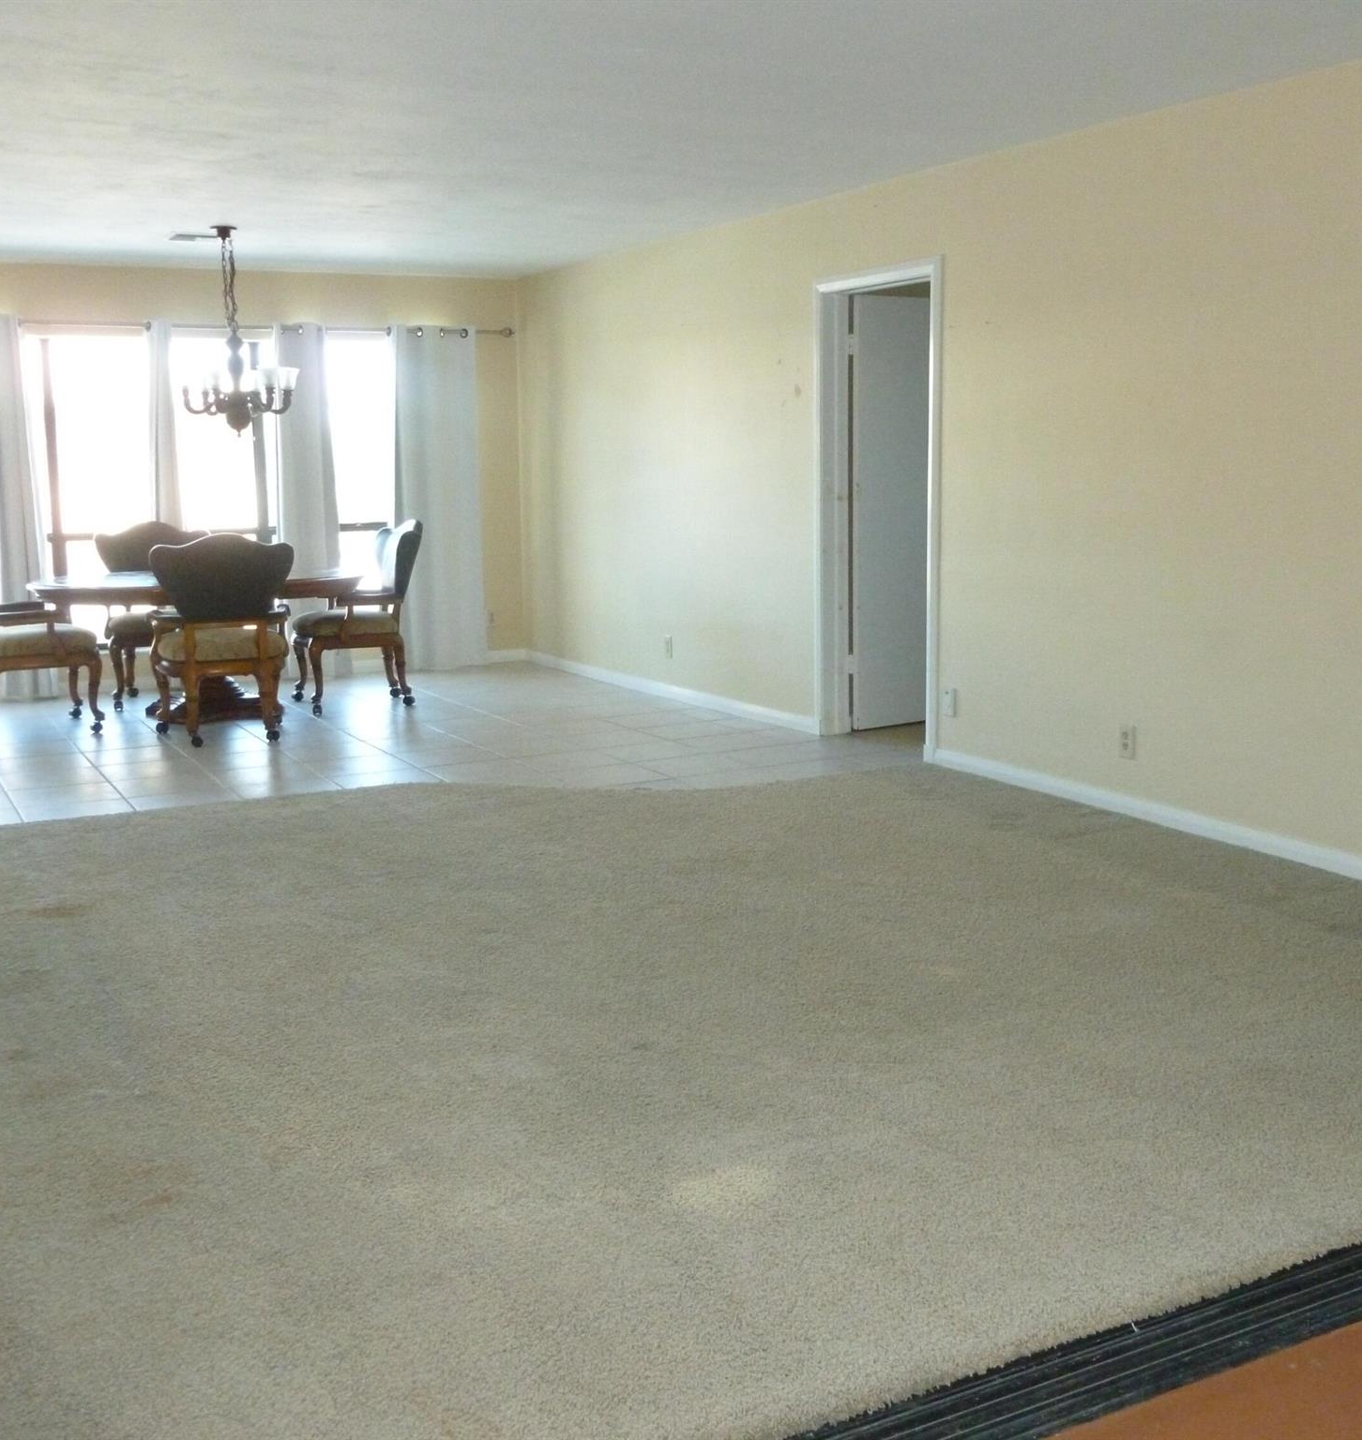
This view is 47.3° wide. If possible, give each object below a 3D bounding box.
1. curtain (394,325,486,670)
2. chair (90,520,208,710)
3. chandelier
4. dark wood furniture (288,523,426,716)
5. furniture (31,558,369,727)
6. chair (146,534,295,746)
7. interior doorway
[{"bbox_3d":[-1.514,-1.374,9.752,0.580,2.130,0.130,-7,11,-29],"label":"curtain"},{"bbox_3d":[-2.927,-0.607,8.788,0.660,1.005,0.700,-5,11,-22],"label":"chair"},{"bbox_3d":[-2.180,-1.877,7.550,0.580,0.990,0.580,-7,11,-29],"label":"chandelier"},{"bbox_3d":[-1.745,-0.578,8.498,0.700,1.005,0.660,-5,11,-23],"label":"dark wood furniture"},{"bbox_3d":[-2.528,-0.386,8.223,1.600,0.750,1.180,-7,11,-29],"label":"furniture"},{"bbox_3d":[-2.225,-0.406,7.562,0.660,1.005,0.700,-5,11,-24],"label":"chair"},{"bbox_3d":[0.920,-0.908,6.907,0.170,2.100,0.920,-7,11,-29],"label":"interior doorway"}]

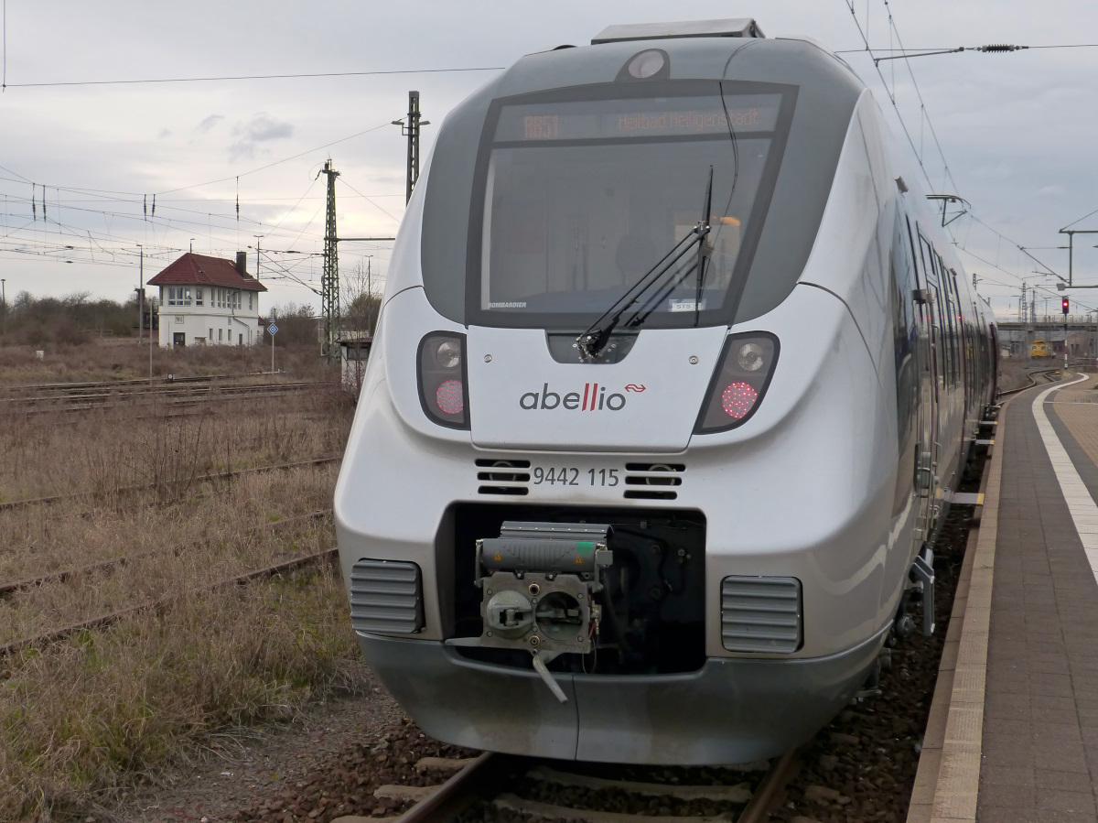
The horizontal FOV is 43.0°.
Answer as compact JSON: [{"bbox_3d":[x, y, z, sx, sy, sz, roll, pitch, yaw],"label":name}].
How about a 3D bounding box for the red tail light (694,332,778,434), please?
[{"bbox_3d":[0.851,-0.125,6.292,0.340,0.480,0.220,1,3,17],"label":"red tail light"}]

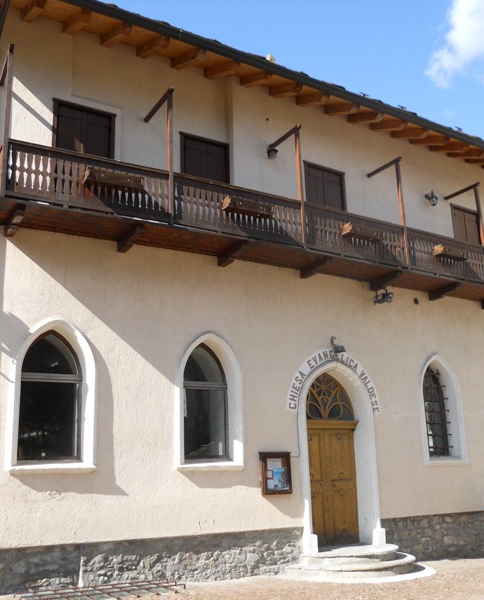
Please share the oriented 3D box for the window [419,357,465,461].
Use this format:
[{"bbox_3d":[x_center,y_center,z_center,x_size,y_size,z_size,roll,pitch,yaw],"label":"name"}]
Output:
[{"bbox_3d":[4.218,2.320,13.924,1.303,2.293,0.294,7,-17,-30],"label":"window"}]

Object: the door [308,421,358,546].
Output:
[{"bbox_3d":[1.708,3.495,12.472,1.401,2.332,0.118,7,-17,-30],"label":"door"}]

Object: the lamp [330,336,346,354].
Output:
[{"bbox_3d":[1.891,0.844,12.601,0.196,0.333,0.304,7,-17,-30],"label":"lamp"}]

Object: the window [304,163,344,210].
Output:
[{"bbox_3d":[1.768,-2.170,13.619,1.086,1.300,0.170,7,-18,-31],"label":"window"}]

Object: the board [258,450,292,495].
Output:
[{"bbox_3d":[0.570,3.019,11.277,0.637,0.706,0.127,7,-17,-30],"label":"board"}]

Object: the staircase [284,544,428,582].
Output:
[{"bbox_3d":[2.274,4.525,11.159,2.891,0.349,1.503,7,-18,-31],"label":"staircase"}]

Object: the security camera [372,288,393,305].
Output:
[{"bbox_3d":[2.908,-0.052,13.381,0.294,0.265,0.274,7,-17,-30],"label":"security camera"}]

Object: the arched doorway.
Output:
[{"bbox_3d":[1.751,3.042,12.469,1.300,3.279,0.270,7,-18,-31],"label":"arched doorway"}]

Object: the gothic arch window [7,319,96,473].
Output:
[{"bbox_3d":[-2.826,1.410,9.735,1.300,2.289,0.270,7,-18,-31],"label":"gothic arch window"}]

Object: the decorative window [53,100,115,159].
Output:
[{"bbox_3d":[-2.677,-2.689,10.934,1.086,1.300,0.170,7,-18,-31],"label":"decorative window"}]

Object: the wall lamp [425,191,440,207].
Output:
[{"bbox_3d":[4.449,-2.379,15.123,0.206,0.343,0.284,7,-17,-30],"label":"wall lamp"}]

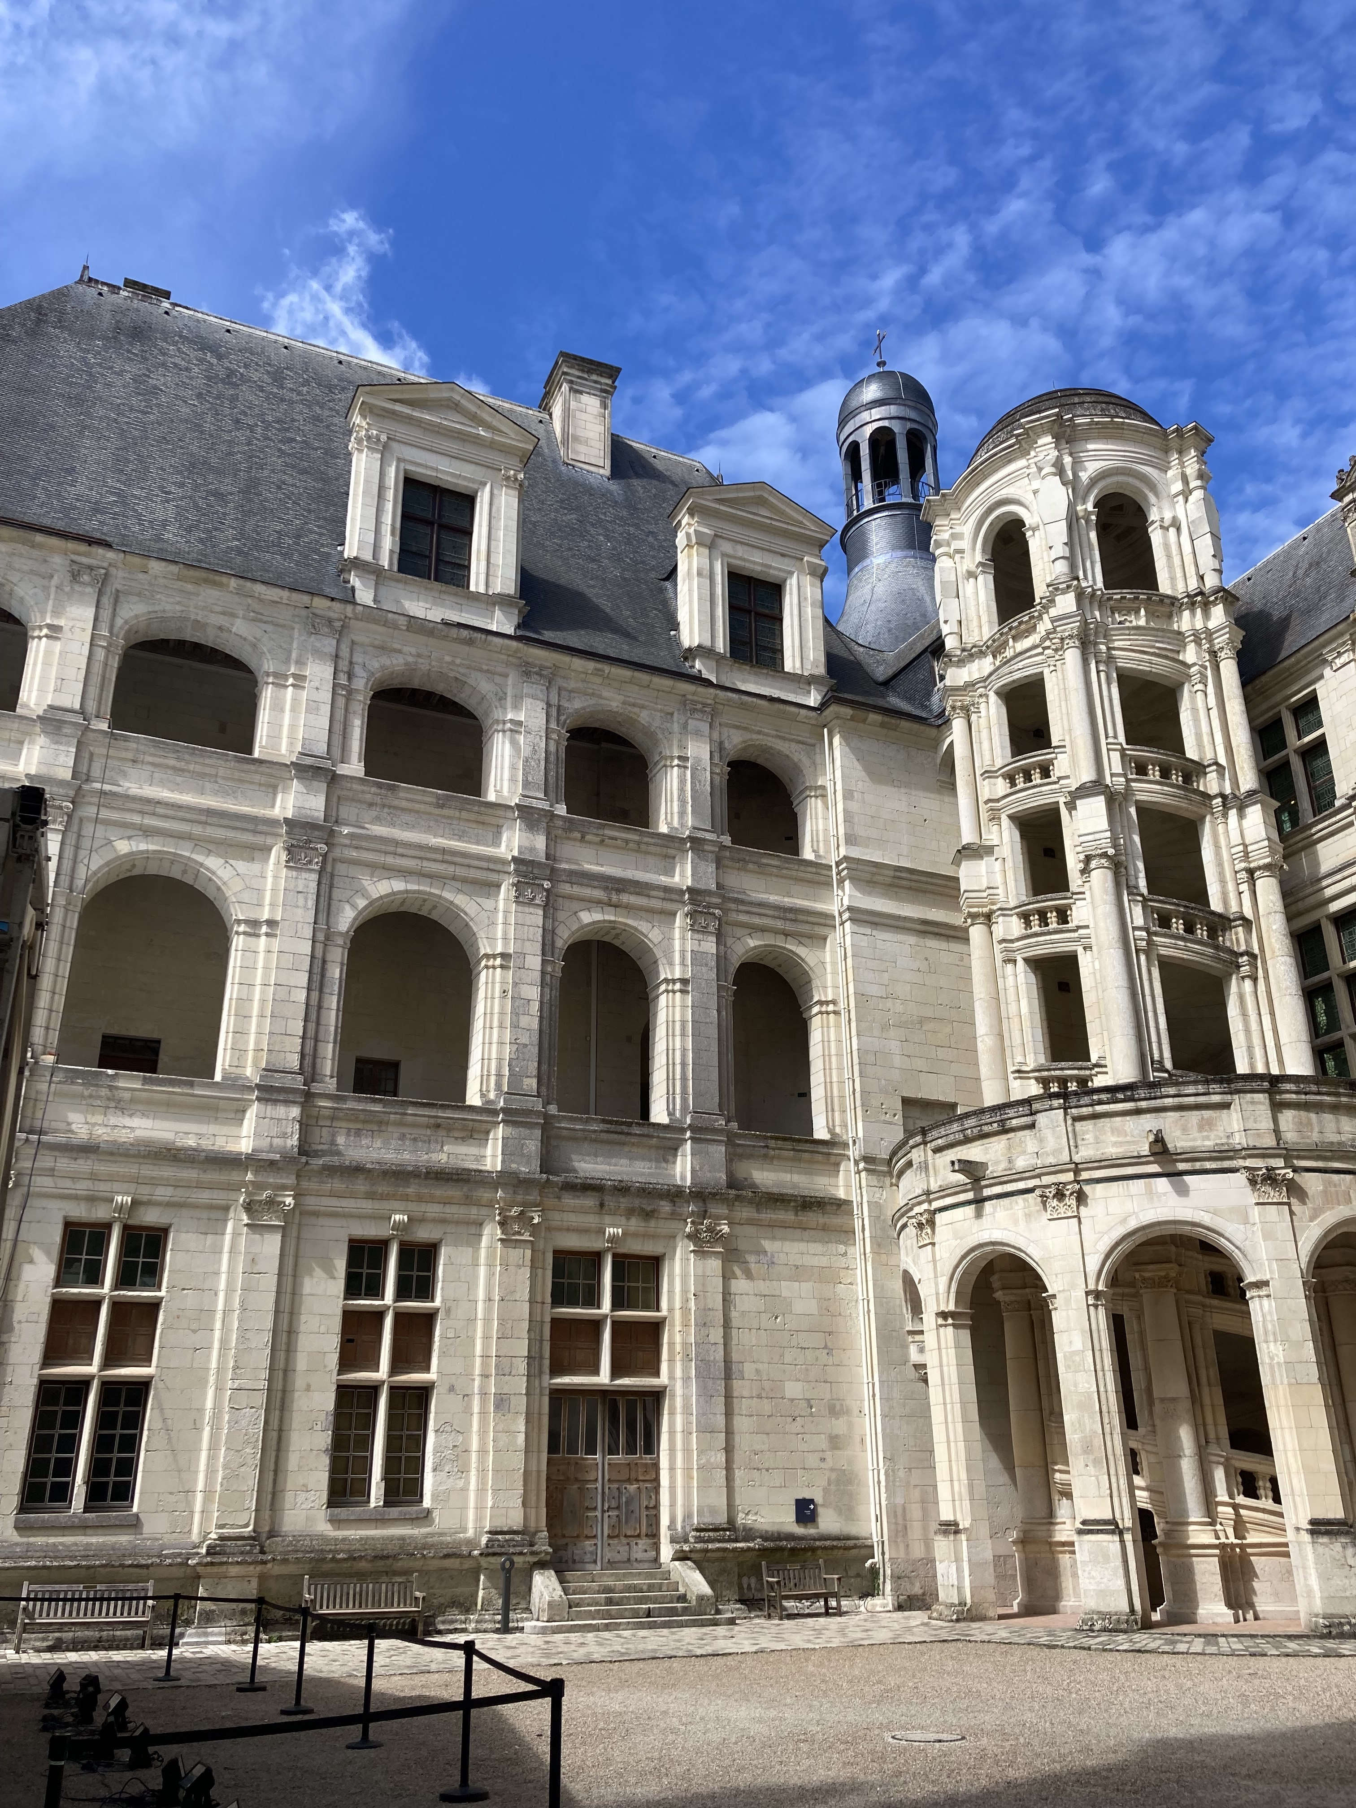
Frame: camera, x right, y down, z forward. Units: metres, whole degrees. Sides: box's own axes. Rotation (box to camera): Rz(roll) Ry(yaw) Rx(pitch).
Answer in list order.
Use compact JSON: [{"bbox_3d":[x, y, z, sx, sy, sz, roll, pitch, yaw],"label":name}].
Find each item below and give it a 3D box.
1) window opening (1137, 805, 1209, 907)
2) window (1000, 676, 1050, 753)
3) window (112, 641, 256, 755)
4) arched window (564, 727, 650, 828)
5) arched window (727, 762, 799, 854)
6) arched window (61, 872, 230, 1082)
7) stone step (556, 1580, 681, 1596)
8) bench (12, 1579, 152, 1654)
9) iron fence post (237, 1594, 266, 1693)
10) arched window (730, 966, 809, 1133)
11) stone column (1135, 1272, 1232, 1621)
[{"bbox_3d":[10.089,-0.901,29.606,1.360,2.000,0.400,3,-23,-8],"label":"window opening"},{"bbox_3d":[7.595,-3.999,31.753,0.450,1.800,1.500,13,-26,-31],"label":"window"},{"bbox_3d":[-9.639,-4.219,29.129,2.750,2.850,0.500,9,-24,-23],"label":"window"},{"bbox_3d":[-1.468,-2.798,31.541,2.120,2.400,0.350,9,-25,-23],"label":"arched window"},{"bbox_3d":[2.010,-2.319,34.081,2.150,2.850,0.500,9,-24,-23],"label":"arched window"},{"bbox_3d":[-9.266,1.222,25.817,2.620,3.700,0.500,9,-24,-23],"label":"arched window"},{"bbox_3d":[-1.087,11.886,25.415,2.290,0.163,0.350,9,-25,-23],"label":"stone step"},{"bbox_3d":[-9.076,10.864,22.379,1.840,0.930,0.600,9,-24,-23],"label":"bench"},{"bbox_3d":[-4.938,8.646,17.121,0.340,0.945,0.340,9,-25,-23],"label":"iron fence post"},{"bbox_3d":[2.158,3.149,33.198,2.270,4.370,0.550,9,-25,-23],"label":"arched window"},{"bbox_3d":[8.472,9.020,24.753,1.000,5.600,0.800,-10,-24,22],"label":"stone column"}]

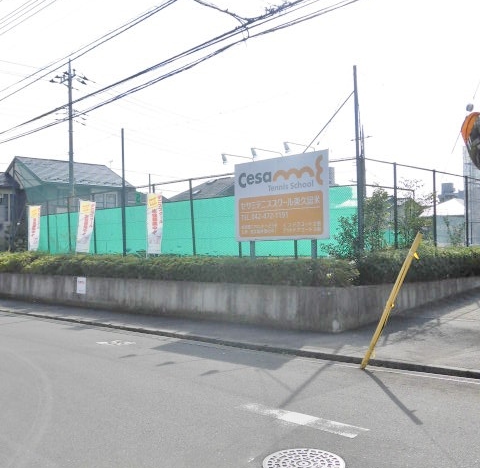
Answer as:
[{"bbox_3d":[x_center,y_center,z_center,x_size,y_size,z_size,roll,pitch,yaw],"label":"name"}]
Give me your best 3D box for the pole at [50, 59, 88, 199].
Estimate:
[{"bbox_3d":[-10.949,-4.758,38.483,1.900,13.260,1.500,-1,0,-42],"label":"pole"}]

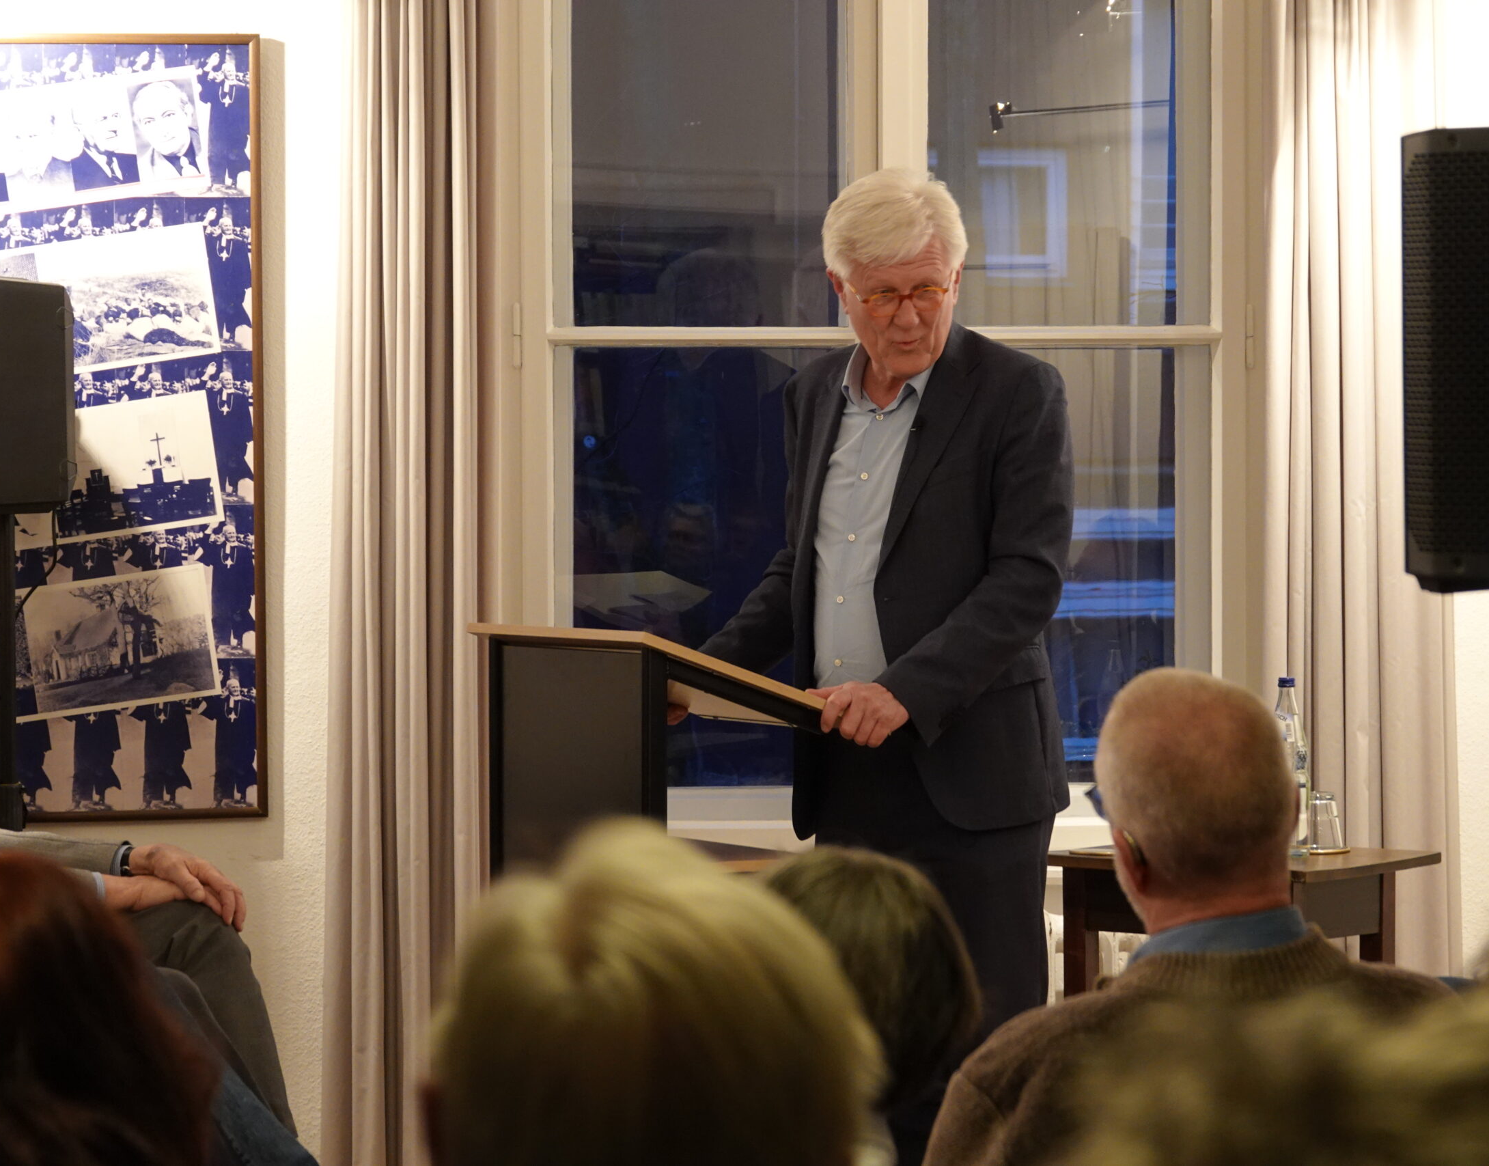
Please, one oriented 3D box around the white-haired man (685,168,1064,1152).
[{"bbox_3d":[0.206,0.303,7.889,0.640,1.809,0.500,1,2,45],"label":"white-haired man"}]

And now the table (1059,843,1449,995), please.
[{"bbox_3d":[0.847,0.821,9.203,0.546,0.711,0.408,1,2,40],"label":"table"}]

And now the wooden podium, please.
[{"bbox_3d":[-0.136,0.636,7.833,0.310,1.148,0.553,-1,1,-29],"label":"wooden podium"}]

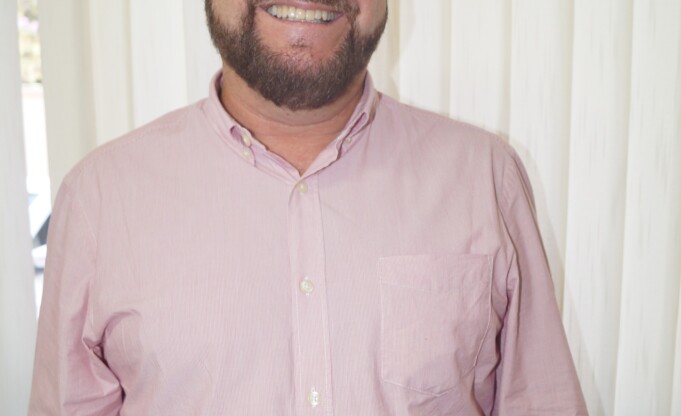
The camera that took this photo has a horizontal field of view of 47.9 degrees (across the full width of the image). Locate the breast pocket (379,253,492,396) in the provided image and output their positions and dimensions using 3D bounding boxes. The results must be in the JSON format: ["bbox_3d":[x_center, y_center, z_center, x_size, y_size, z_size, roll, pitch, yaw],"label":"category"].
[{"bbox_3d":[0.090,0.112,0.738,0.115,0.138,0.025,-1,2,-15],"label":"breast pocket"}]

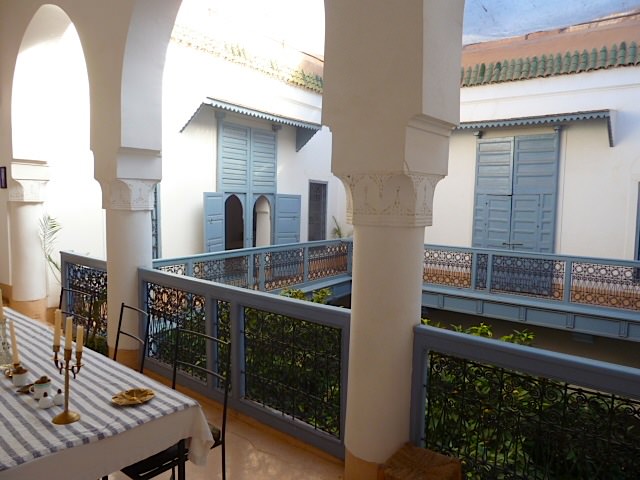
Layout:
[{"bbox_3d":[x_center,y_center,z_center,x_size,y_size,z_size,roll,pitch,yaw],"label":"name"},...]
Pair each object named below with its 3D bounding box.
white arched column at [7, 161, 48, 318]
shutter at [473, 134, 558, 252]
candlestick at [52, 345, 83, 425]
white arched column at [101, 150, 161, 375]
[{"bbox_3d":[-3.908,-0.013,6.189,0.435,2.020,0.435,5,6,39],"label":"white arched column"},{"bbox_3d":[3.499,-0.455,8.403,1.420,2.780,0.130,5,6,39],"label":"shutter"},{"bbox_3d":[-0.952,0.543,1.730,0.150,0.268,0.095,4,5,28],"label":"candlestick"},{"bbox_3d":[-1.773,0.192,4.321,0.435,2.020,0.435,5,6,39],"label":"white arched column"}]

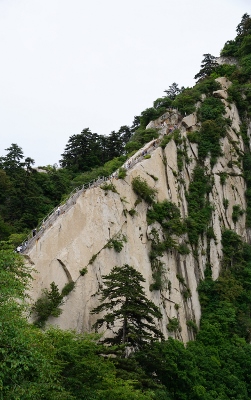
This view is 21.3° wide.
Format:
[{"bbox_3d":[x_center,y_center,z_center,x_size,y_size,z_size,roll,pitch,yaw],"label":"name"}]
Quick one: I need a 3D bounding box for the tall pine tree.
[{"bbox_3d":[0.138,14.968,92.000,9.930,12.140,9.440,0,-8,0],"label":"tall pine tree"}]

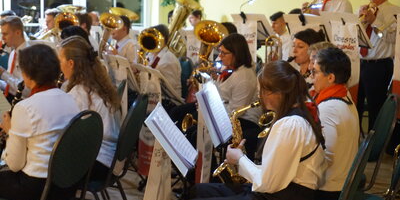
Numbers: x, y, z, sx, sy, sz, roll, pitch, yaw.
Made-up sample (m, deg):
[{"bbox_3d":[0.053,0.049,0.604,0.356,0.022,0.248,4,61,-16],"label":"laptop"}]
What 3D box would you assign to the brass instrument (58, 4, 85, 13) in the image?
[{"bbox_3d":[-1.620,-0.680,10.200,0.380,0.920,0.420,-1,11,-28],"label":"brass instrument"}]

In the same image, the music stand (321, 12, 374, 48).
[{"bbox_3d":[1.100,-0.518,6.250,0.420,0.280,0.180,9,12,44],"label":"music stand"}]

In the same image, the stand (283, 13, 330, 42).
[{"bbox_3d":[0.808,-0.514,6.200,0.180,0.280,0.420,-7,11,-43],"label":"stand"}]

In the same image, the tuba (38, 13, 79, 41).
[{"bbox_3d":[-1.380,-0.590,8.350,0.300,0.660,0.360,-5,38,-26],"label":"tuba"}]

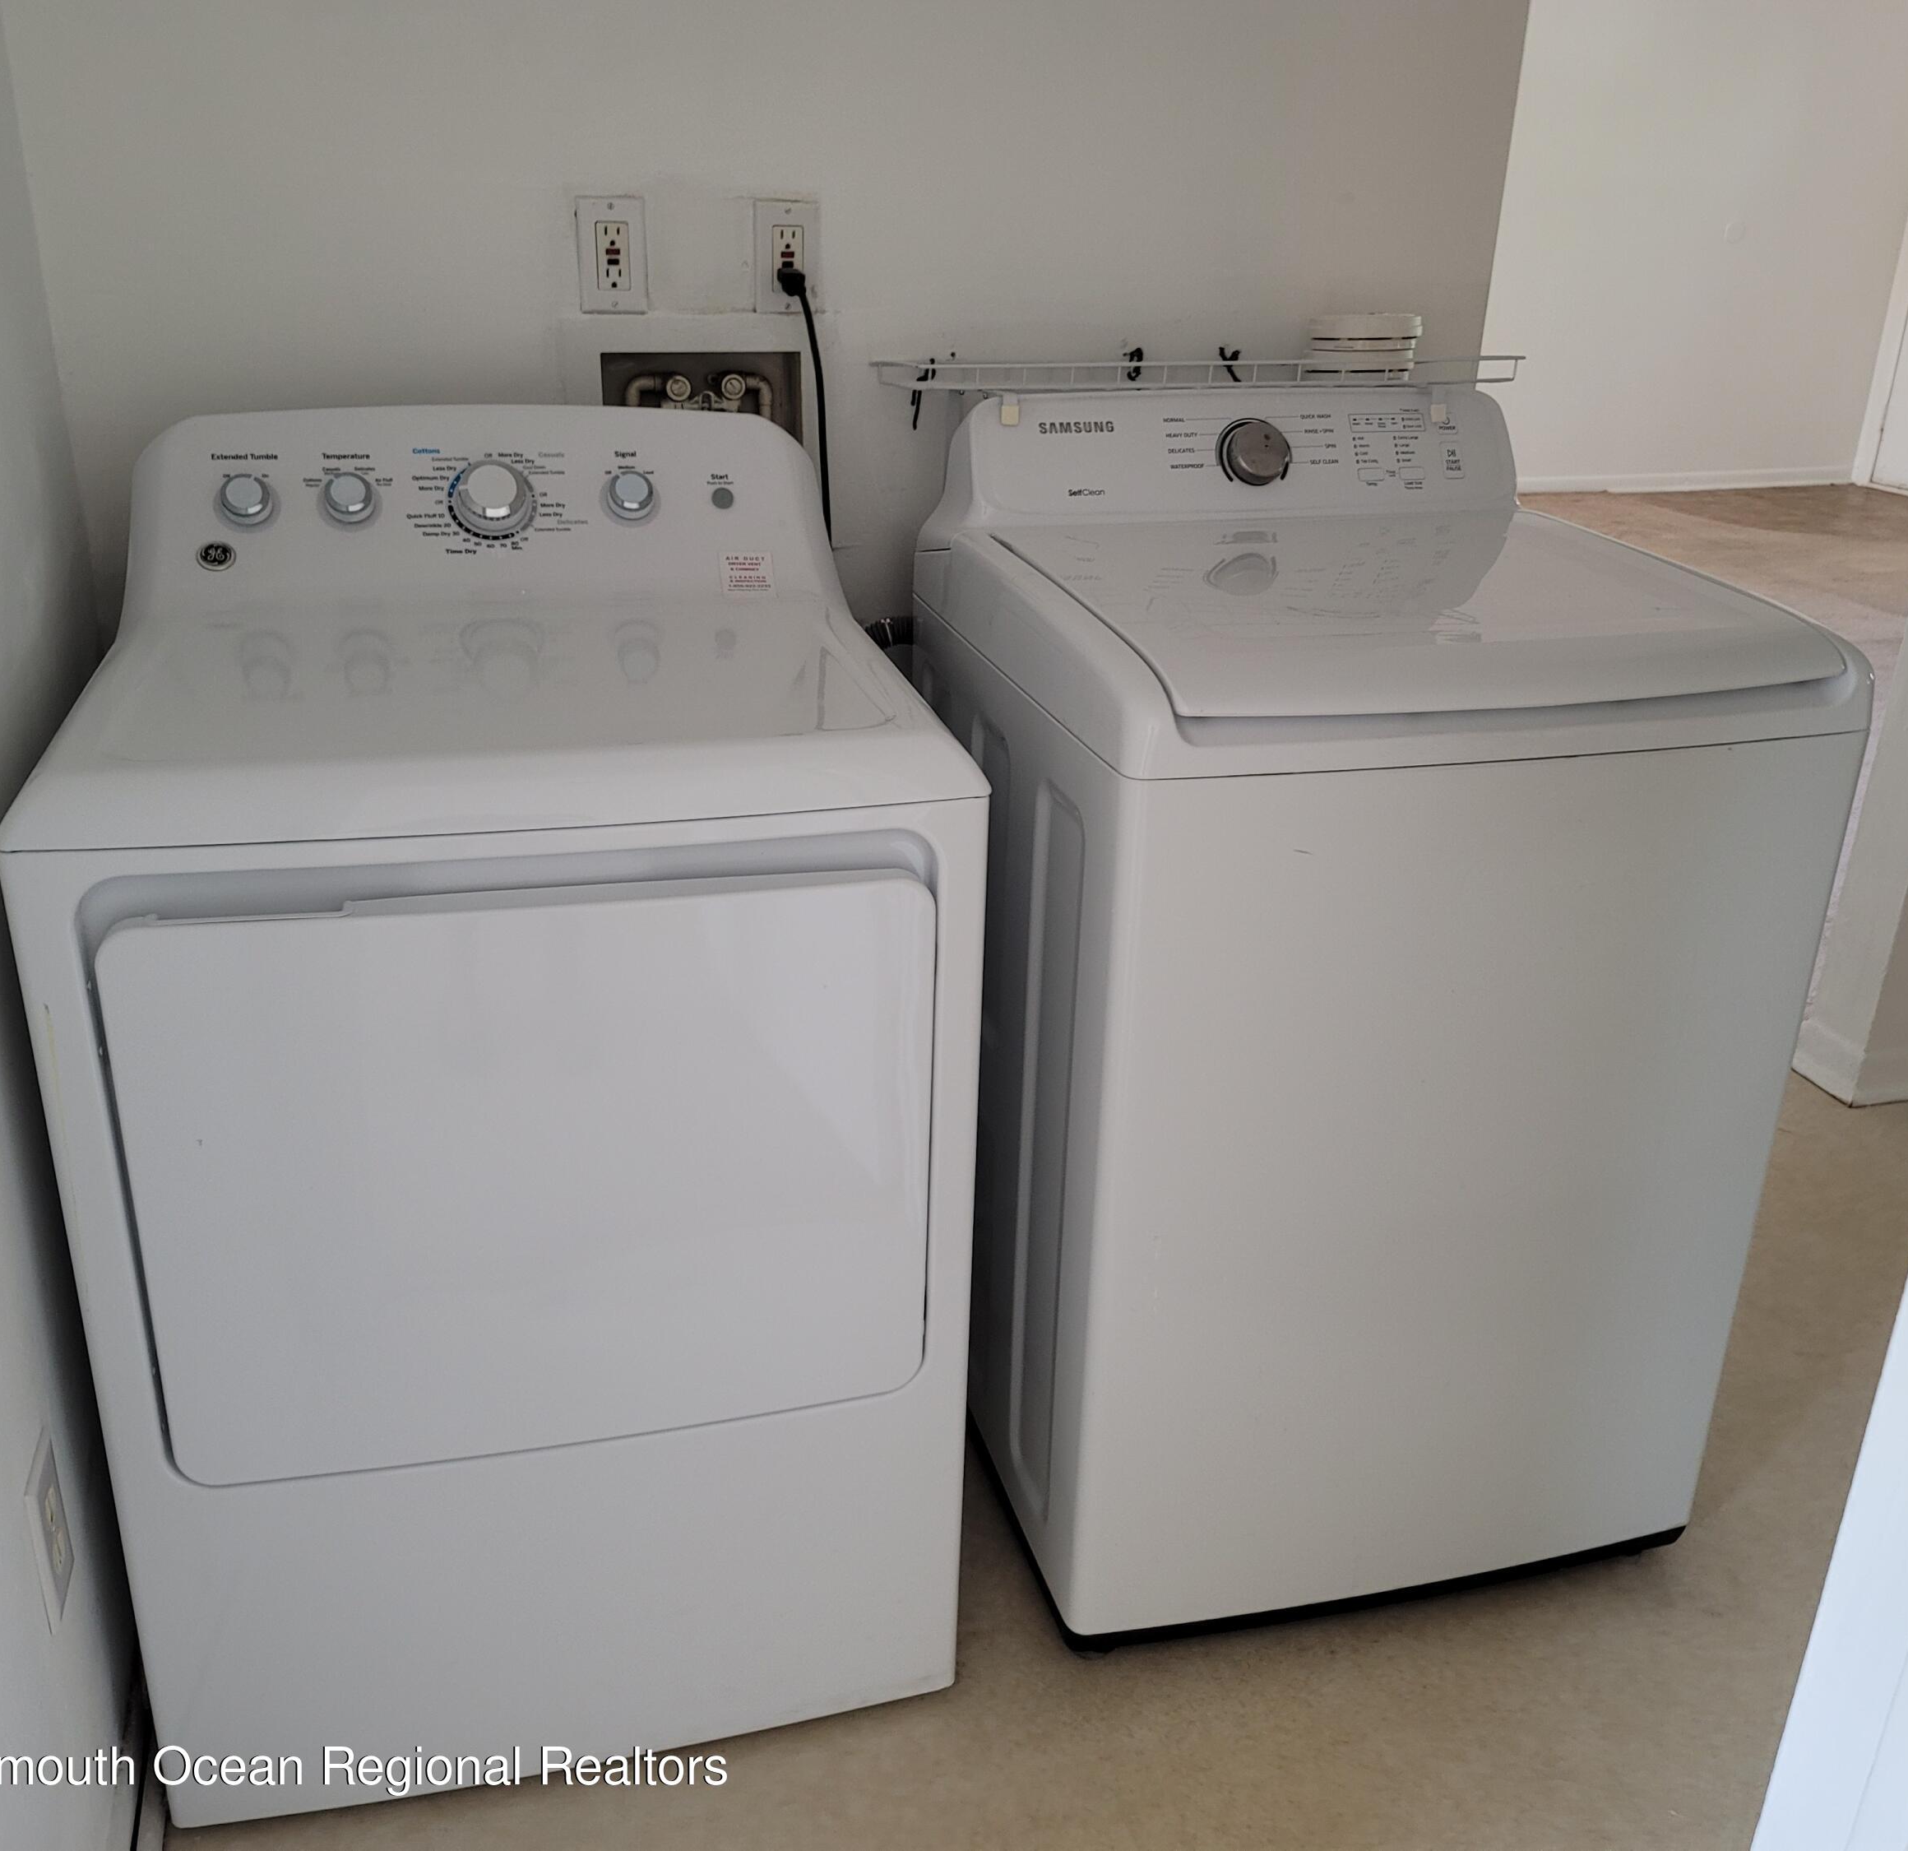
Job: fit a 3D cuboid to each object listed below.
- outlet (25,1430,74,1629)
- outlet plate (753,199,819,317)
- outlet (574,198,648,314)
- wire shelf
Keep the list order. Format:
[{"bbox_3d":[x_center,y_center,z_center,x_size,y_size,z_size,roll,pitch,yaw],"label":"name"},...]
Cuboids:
[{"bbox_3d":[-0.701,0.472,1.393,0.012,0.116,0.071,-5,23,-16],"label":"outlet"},{"bbox_3d":[-0.178,-0.723,1.932,0.071,0.115,0.012,-5,23,-16],"label":"outlet plate"},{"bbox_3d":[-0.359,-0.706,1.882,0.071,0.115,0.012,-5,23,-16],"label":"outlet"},{"bbox_3d":[0.296,-0.626,2.028,0.775,0.038,0.165,-5,23,-16],"label":"wire shelf"}]

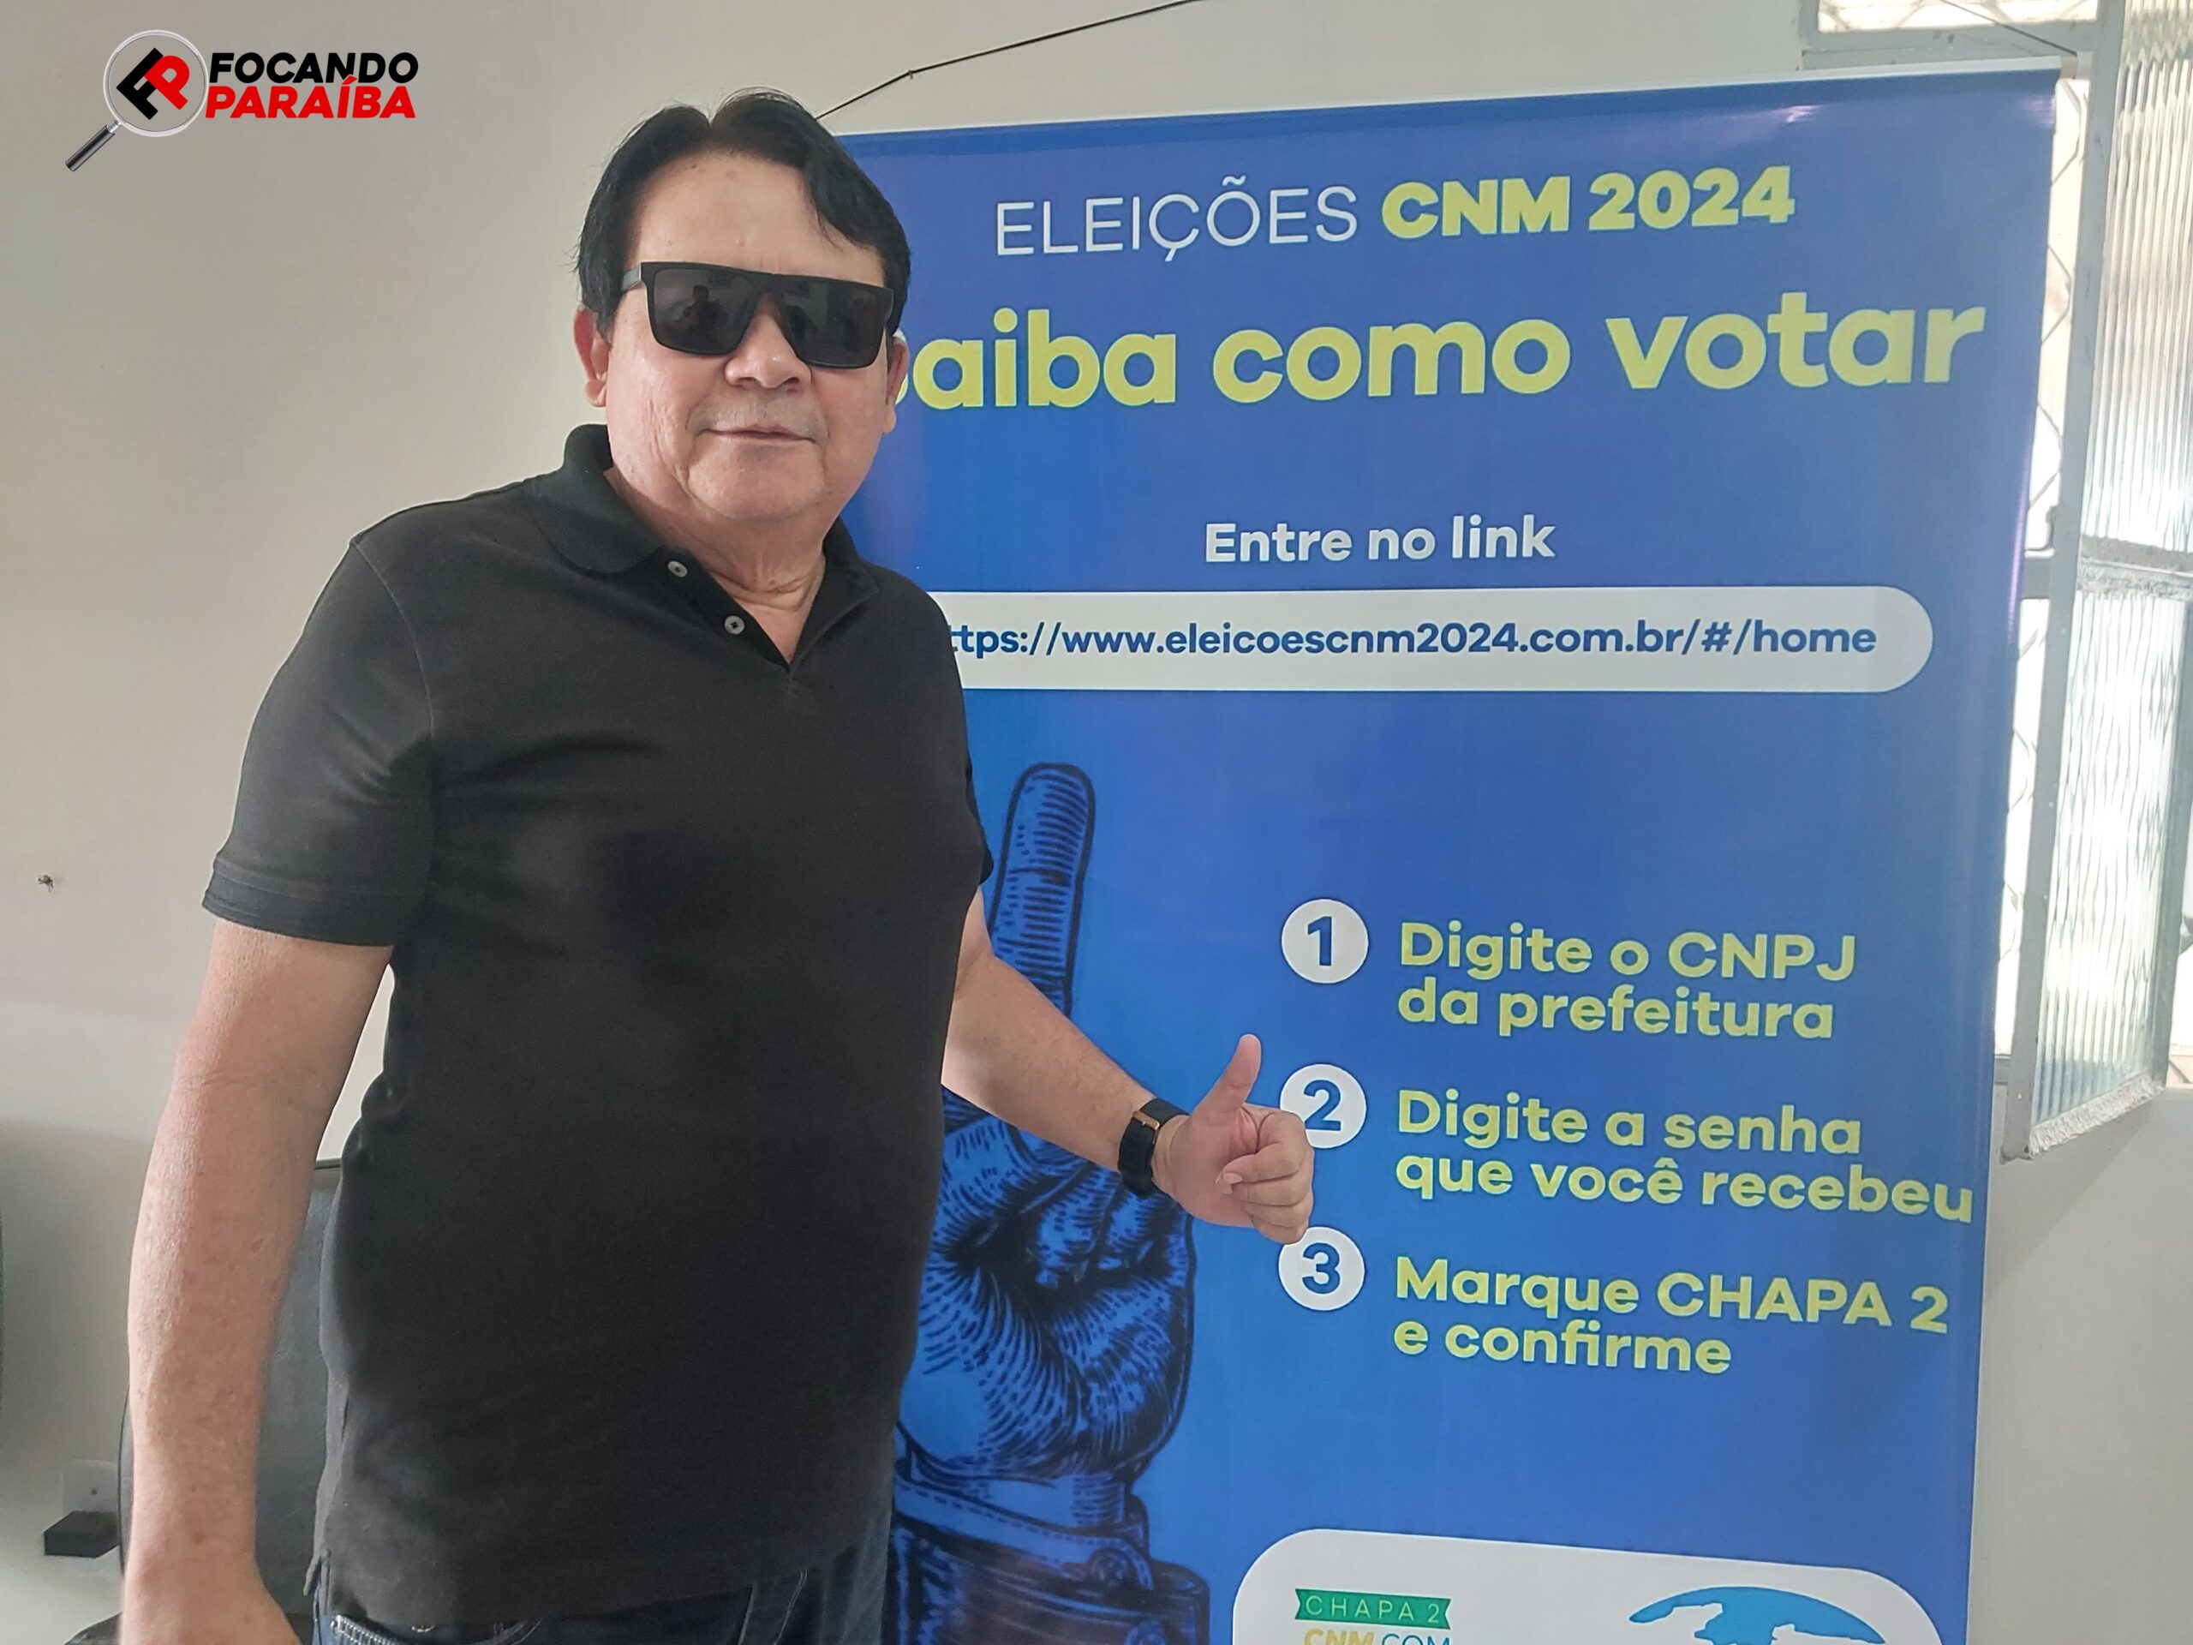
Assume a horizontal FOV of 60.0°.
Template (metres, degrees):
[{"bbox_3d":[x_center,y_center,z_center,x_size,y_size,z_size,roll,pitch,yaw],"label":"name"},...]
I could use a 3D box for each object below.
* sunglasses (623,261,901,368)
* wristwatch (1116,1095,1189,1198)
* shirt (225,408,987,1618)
[{"bbox_3d":[-0.207,-0.290,1.128,0.148,0.052,0.150,1,6,-19],"label":"sunglasses"},{"bbox_3d":[0.044,0.207,1.210,0.038,0.065,0.056,19,-18,36],"label":"wristwatch"},{"bbox_3d":[-0.269,0.091,1.178,0.530,0.690,0.340,0,5,-35],"label":"shirt"}]

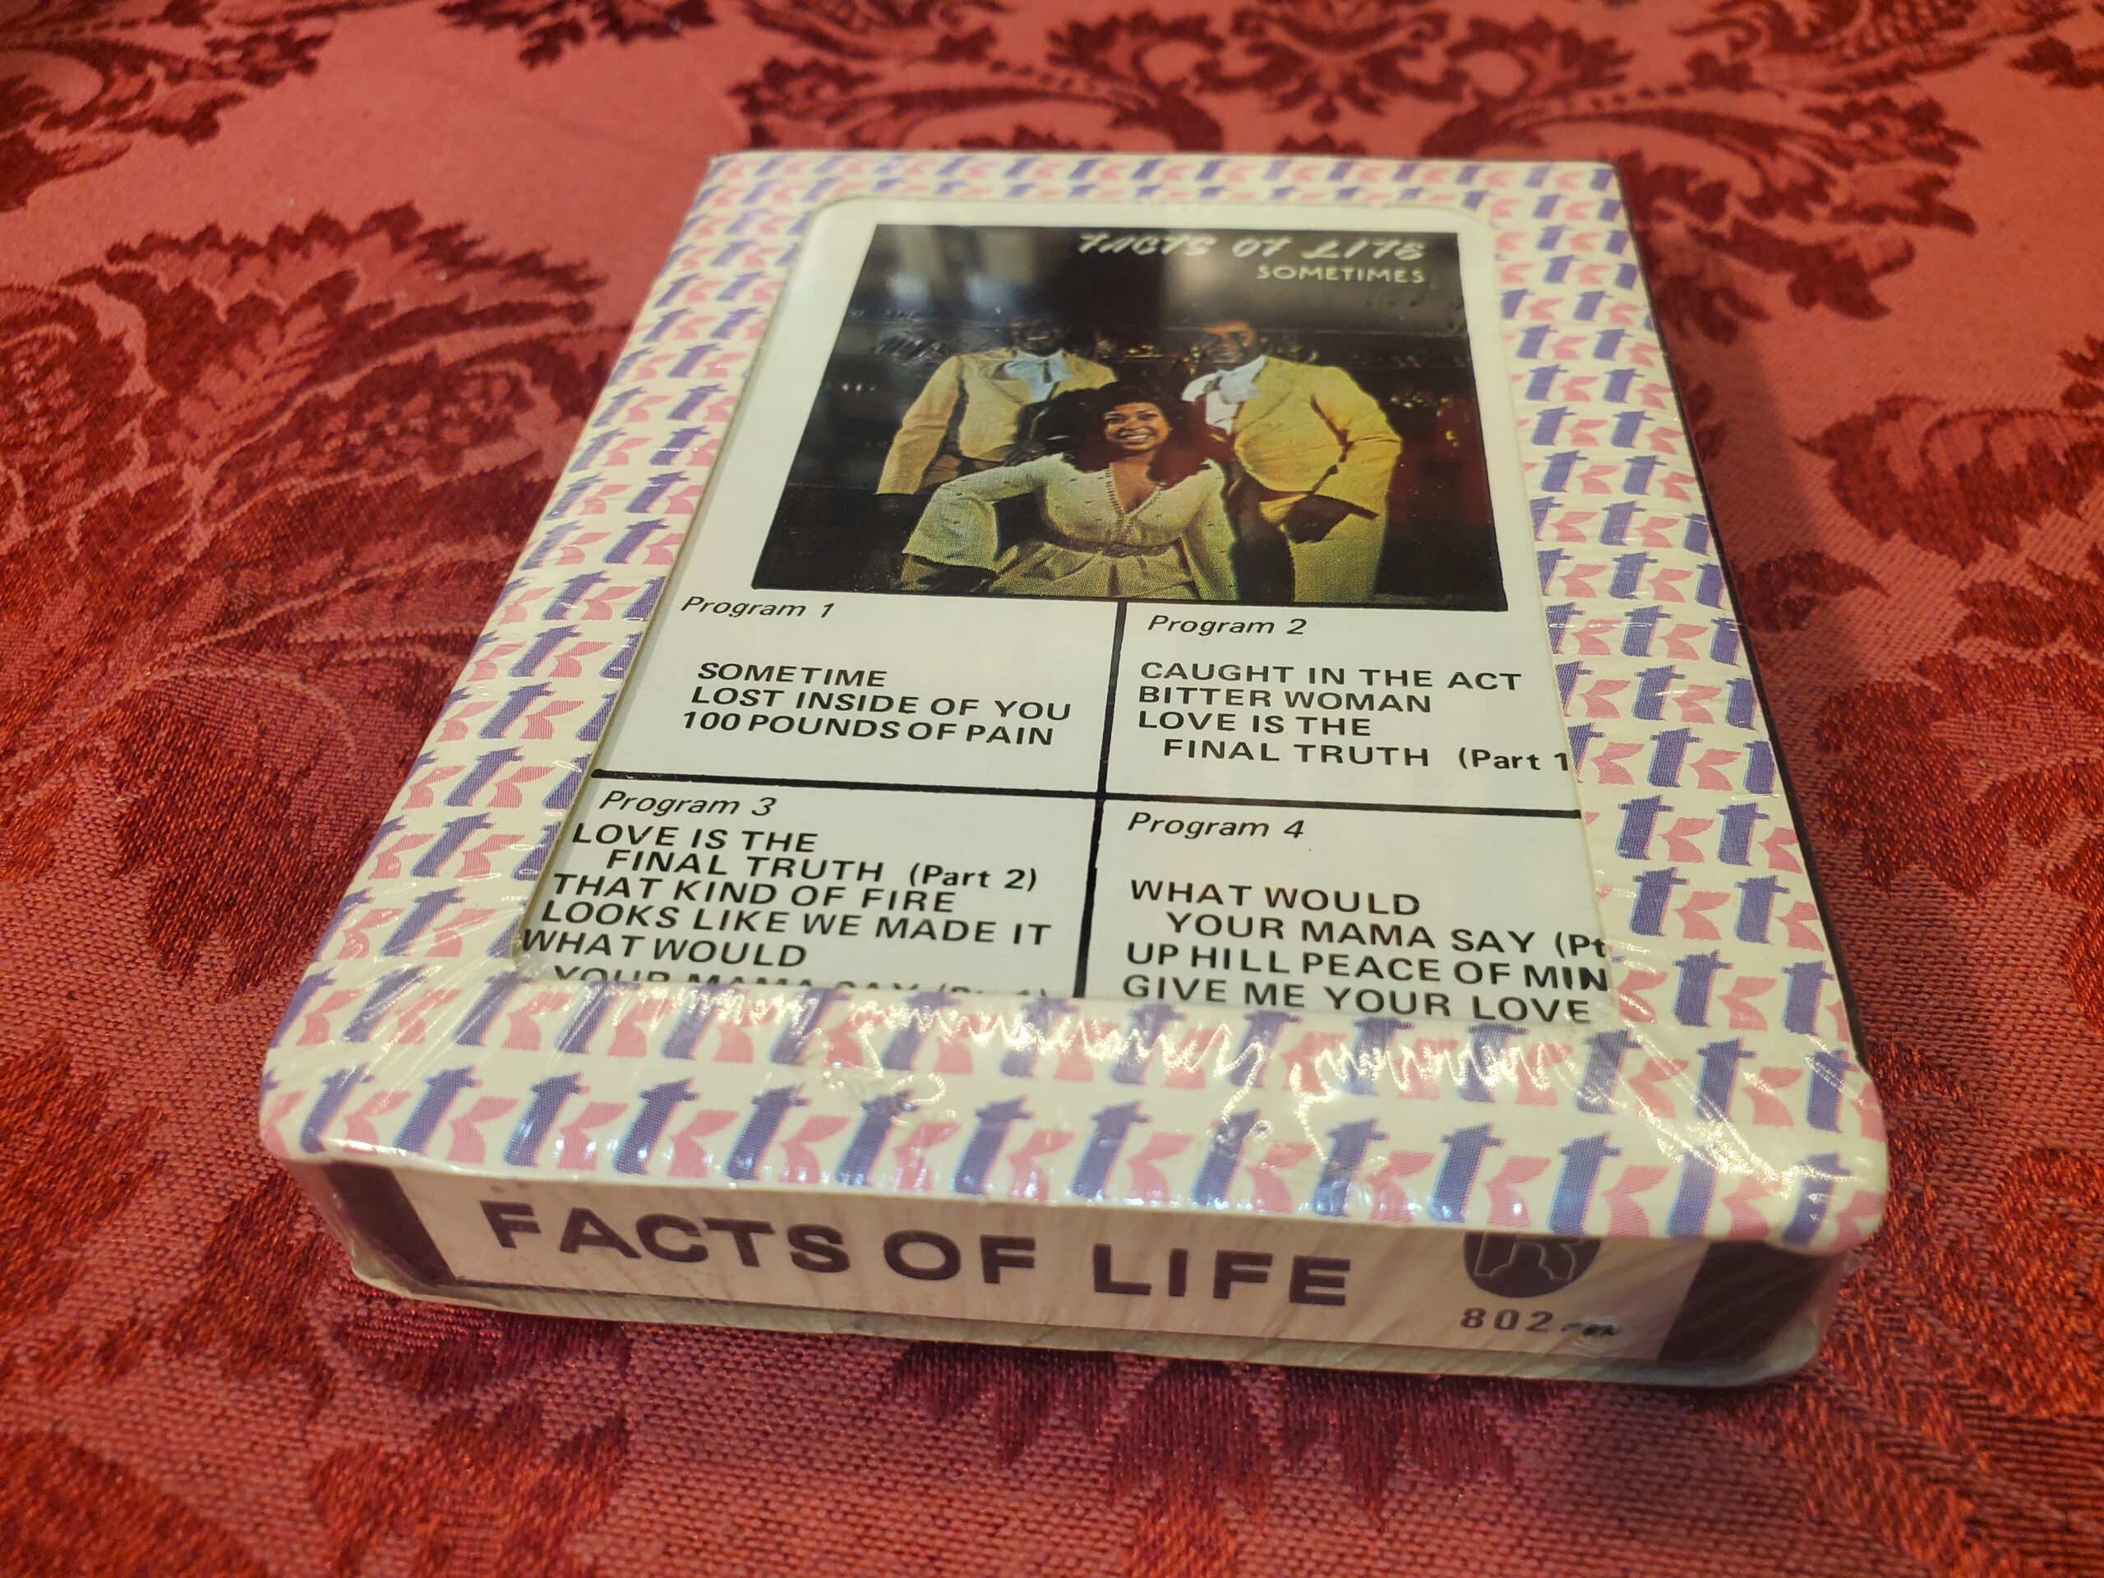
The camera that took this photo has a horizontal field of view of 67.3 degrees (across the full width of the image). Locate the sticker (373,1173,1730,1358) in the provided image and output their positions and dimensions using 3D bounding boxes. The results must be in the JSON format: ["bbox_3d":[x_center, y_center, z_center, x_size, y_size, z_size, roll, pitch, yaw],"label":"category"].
[{"bbox_3d":[-0.002,0.031,0.102,0.081,0.017,0.001,2,48,6],"label":"sticker"}]

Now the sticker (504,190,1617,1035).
[{"bbox_3d":[0.005,-0.025,0.141,0.076,0.001,0.111,2,48,6],"label":"sticker"}]

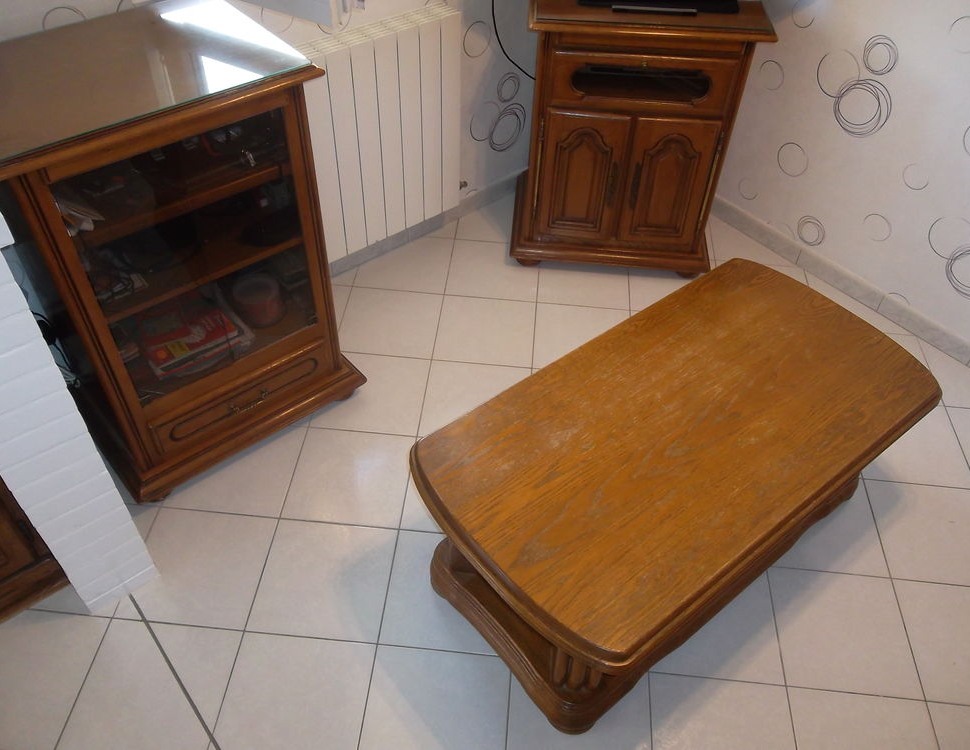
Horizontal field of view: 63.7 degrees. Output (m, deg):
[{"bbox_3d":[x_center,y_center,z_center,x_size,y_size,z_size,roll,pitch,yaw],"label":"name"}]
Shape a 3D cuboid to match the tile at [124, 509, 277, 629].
[{"bbox_3d":[-0.756,0.509,2.078,0.333,0.009,0.333,5,46,3],"label":"tile"}]

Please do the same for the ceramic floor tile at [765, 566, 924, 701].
[{"bbox_3d":[0.901,0.647,1.971,0.330,0.010,0.330,5,47,2],"label":"ceramic floor tile"}]

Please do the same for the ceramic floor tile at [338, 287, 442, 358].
[{"bbox_3d":[-0.326,-0.184,2.758,0.333,0.009,0.333,5,46,3],"label":"ceramic floor tile"}]

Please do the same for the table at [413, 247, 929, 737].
[{"bbox_3d":[0.484,0.265,2.020,1.290,0.484,0.672,-29,54,-26],"label":"table"}]

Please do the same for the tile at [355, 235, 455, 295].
[{"bbox_3d":[-0.292,-0.416,2.914,0.330,0.010,0.330,5,47,2],"label":"tile"}]

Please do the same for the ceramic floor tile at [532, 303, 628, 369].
[{"bbox_3d":[0.335,-0.120,2.666,0.330,0.010,0.330,5,47,2],"label":"ceramic floor tile"}]

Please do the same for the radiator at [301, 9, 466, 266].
[{"bbox_3d":[-0.389,-0.727,2.486,0.725,0.696,0.090,-31,55,-27],"label":"radiator"}]

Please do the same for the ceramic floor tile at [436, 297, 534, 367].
[{"bbox_3d":[0.009,-0.154,2.743,0.333,0.009,0.333,5,46,3],"label":"ceramic floor tile"}]

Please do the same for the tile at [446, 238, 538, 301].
[{"bbox_3d":[0.041,-0.396,2.975,0.333,0.009,0.333,5,46,3],"label":"tile"}]

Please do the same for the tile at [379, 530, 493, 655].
[{"bbox_3d":[-0.084,0.559,2.011,0.330,0.010,0.330,5,47,2],"label":"tile"}]

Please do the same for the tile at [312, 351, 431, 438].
[{"bbox_3d":[-0.352,0.057,2.469,0.330,0.010,0.330,5,47,2],"label":"tile"}]

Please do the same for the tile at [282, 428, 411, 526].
[{"bbox_3d":[-0.390,0.298,2.295,0.333,0.009,0.333,5,46,3],"label":"tile"}]

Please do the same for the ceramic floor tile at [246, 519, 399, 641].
[{"bbox_3d":[-0.422,0.539,2.063,0.333,0.009,0.333,5,46,3],"label":"ceramic floor tile"}]

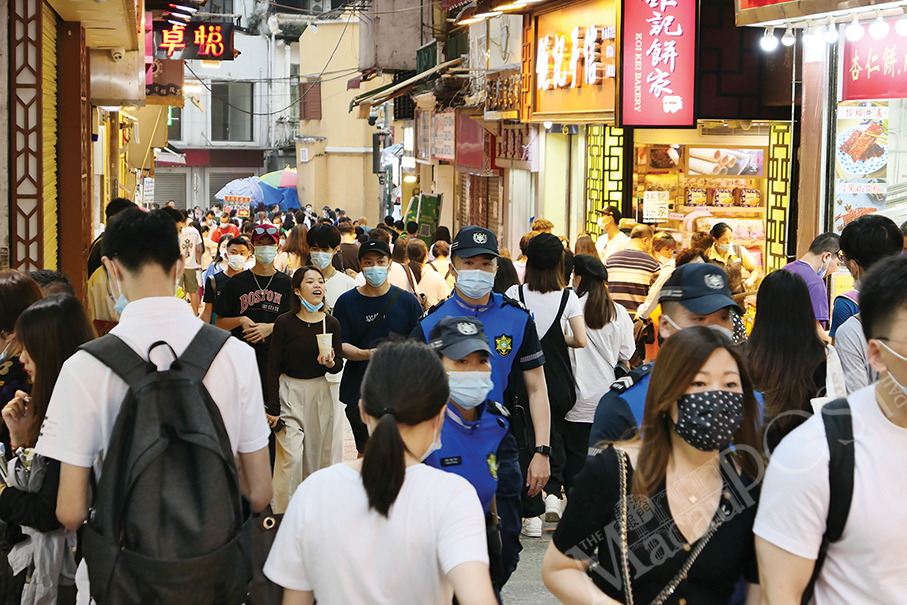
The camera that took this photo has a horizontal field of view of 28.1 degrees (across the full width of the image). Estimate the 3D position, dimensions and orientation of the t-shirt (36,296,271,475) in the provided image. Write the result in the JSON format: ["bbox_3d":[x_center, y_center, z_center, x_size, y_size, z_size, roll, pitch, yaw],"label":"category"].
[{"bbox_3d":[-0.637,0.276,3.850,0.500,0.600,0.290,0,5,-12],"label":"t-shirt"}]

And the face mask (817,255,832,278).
[{"bbox_3d":[2.106,-0.199,10.300,0.085,0.120,0.130,-1,5,-18],"label":"face mask"}]

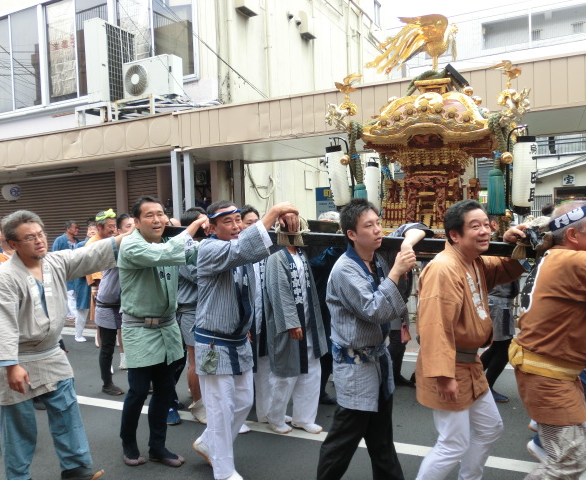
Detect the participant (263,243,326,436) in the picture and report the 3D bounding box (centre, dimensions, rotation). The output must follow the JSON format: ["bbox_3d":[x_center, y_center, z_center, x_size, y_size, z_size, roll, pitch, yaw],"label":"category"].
[{"bbox_3d":[0.018,0.607,3.771,0.380,1.580,0.500,0,2,42],"label":"participant"}]

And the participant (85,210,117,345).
[{"bbox_3d":[-2.124,0.541,5.844,0.480,1.720,0.520,-1,2,25],"label":"participant"}]

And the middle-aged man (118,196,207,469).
[{"bbox_3d":[-0.848,0.578,3.303,0.520,1.720,0.480,0,2,37],"label":"middle-aged man"}]

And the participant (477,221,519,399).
[{"bbox_3d":[1.702,0.520,4.263,0.500,1.620,0.500,-1,2,22],"label":"participant"}]

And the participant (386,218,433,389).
[{"bbox_3d":[1.019,0.515,4.790,0.450,1.640,0.500,-1,2,22],"label":"participant"}]

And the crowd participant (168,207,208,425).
[{"bbox_3d":[-0.799,0.585,4.009,0.480,1.660,0.500,-1,2,15],"label":"crowd participant"}]

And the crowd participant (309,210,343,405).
[{"bbox_3d":[0.276,0.561,4.368,0.450,1.620,0.500,-1,2,22],"label":"crowd participant"}]

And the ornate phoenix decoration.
[{"bbox_3d":[0.801,-1.328,3.500,0.570,0.370,0.320,-1,2,23],"label":"ornate phoenix decoration"}]

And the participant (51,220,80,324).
[{"bbox_3d":[-3.684,0.496,8.304,0.420,1.600,0.500,-1,2,25],"label":"participant"}]

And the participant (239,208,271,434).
[{"bbox_3d":[-0.313,0.569,3.871,0.450,1.670,0.520,-1,2,30],"label":"participant"}]

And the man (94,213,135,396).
[{"bbox_3d":[-1.629,0.589,4.728,0.480,1.660,0.500,-1,2,25],"label":"man"}]

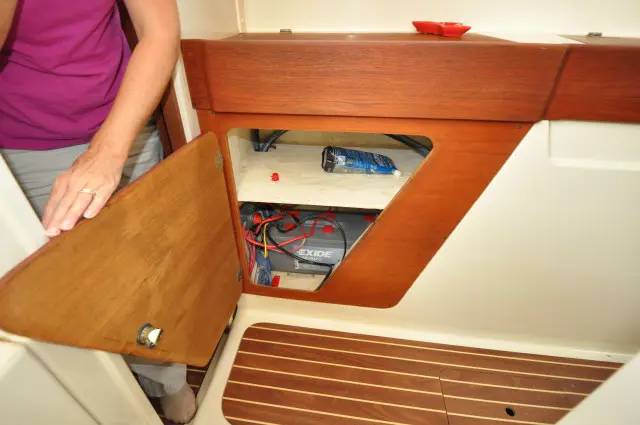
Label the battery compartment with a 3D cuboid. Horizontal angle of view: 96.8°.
[{"bbox_3d":[0.033,-0.067,1.075,0.558,0.610,0.420,4,34,6],"label":"battery compartment"}]

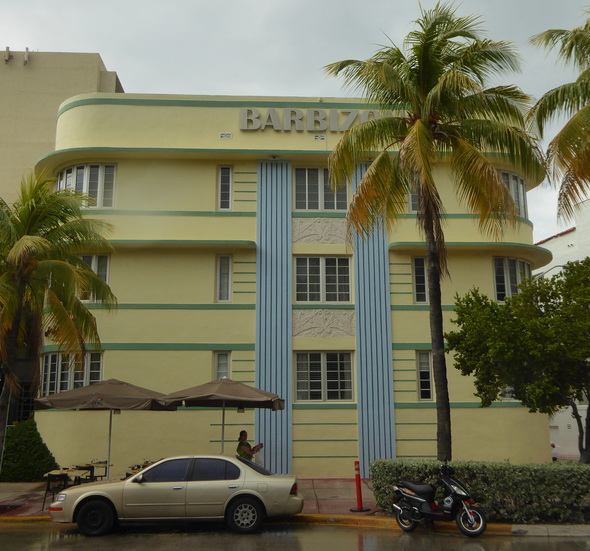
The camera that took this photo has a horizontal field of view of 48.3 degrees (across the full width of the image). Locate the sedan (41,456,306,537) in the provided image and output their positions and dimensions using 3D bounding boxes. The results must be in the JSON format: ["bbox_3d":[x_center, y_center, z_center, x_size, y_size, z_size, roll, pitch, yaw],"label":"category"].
[{"bbox_3d":[-2.260,4.231,12.976,4.800,1.410,1.770,1,-13,-5],"label":"sedan"}]

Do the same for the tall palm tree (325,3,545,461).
[{"bbox_3d":[3.646,-0.825,16.380,5.800,12.331,5.600,0,-13,0],"label":"tall palm tree"}]

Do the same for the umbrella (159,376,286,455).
[{"bbox_3d":[-1.772,3.965,16.124,2.720,2.889,2.720,-1,-13,4],"label":"umbrella"}]

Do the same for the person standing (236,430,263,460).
[{"bbox_3d":[-1.089,4.421,15.201,0.550,1.618,0.480,-4,-13,17],"label":"person standing"}]

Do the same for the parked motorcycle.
[{"bbox_3d":[2.609,4.133,12.119,1.840,1.180,0.700,-8,-15,32],"label":"parked motorcycle"}]

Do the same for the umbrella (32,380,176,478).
[{"bbox_3d":[-4.542,3.987,16.122,2.720,2.869,2.720,-1,-13,2],"label":"umbrella"}]

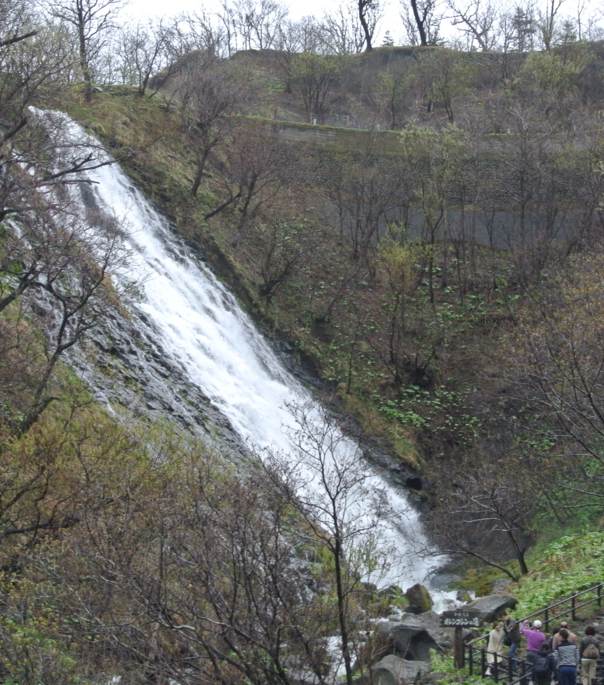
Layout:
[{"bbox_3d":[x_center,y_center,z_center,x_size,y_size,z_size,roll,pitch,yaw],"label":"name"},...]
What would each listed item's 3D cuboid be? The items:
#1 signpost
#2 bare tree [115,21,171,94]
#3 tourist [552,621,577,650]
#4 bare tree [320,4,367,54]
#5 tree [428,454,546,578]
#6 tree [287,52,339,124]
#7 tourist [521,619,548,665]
[{"bbox_3d":[4.477,8.390,50.500,1.170,1.720,0.240,-1,-7,6],"label":"signpost"},{"bbox_3d":[-10.671,-19.067,120.000,3.700,5.200,3.400,0,-7,0],"label":"bare tree"},{"bbox_3d":[6.633,7.902,45.500,0.580,1.670,0.420,2,-7,-15],"label":"tourist"},{"bbox_3d":[3.771,-28.443,163.000,4.100,4.600,3.600,0,-7,0],"label":"bare tree"},{"bbox_3d":[6.826,6.402,66.000,4.300,4.500,3.800,0,-7,0],"label":"tree"},{"bbox_3d":[0.866,-20.958,148.000,4.200,5.900,3.900,0,-7,0],"label":"tree"},{"bbox_3d":[6.001,8.023,46.500,0.650,1.680,0.480,2,-7,-18],"label":"tourist"}]

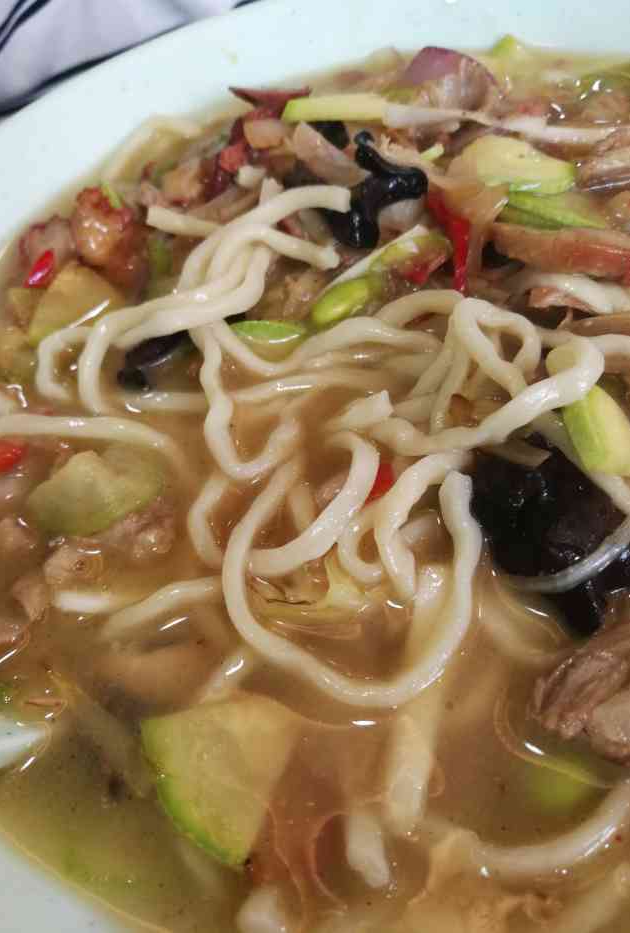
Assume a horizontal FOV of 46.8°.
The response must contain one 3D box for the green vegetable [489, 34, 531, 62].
[{"bbox_3d":[0.055,-0.117,0.204,0.010,0.005,0.007,1,55,12],"label":"green vegetable"}]

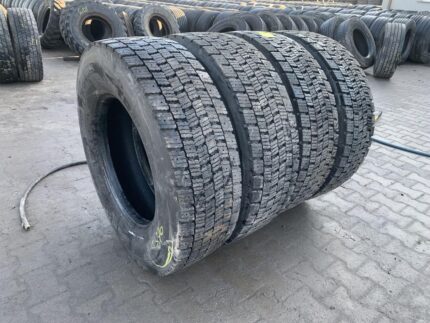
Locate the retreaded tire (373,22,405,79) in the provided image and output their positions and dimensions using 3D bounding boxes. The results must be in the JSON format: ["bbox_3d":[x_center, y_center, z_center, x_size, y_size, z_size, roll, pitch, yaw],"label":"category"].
[{"bbox_3d":[3.165,-1.995,5.860,0.315,0.976,0.976,15,29,22],"label":"retreaded tire"}]

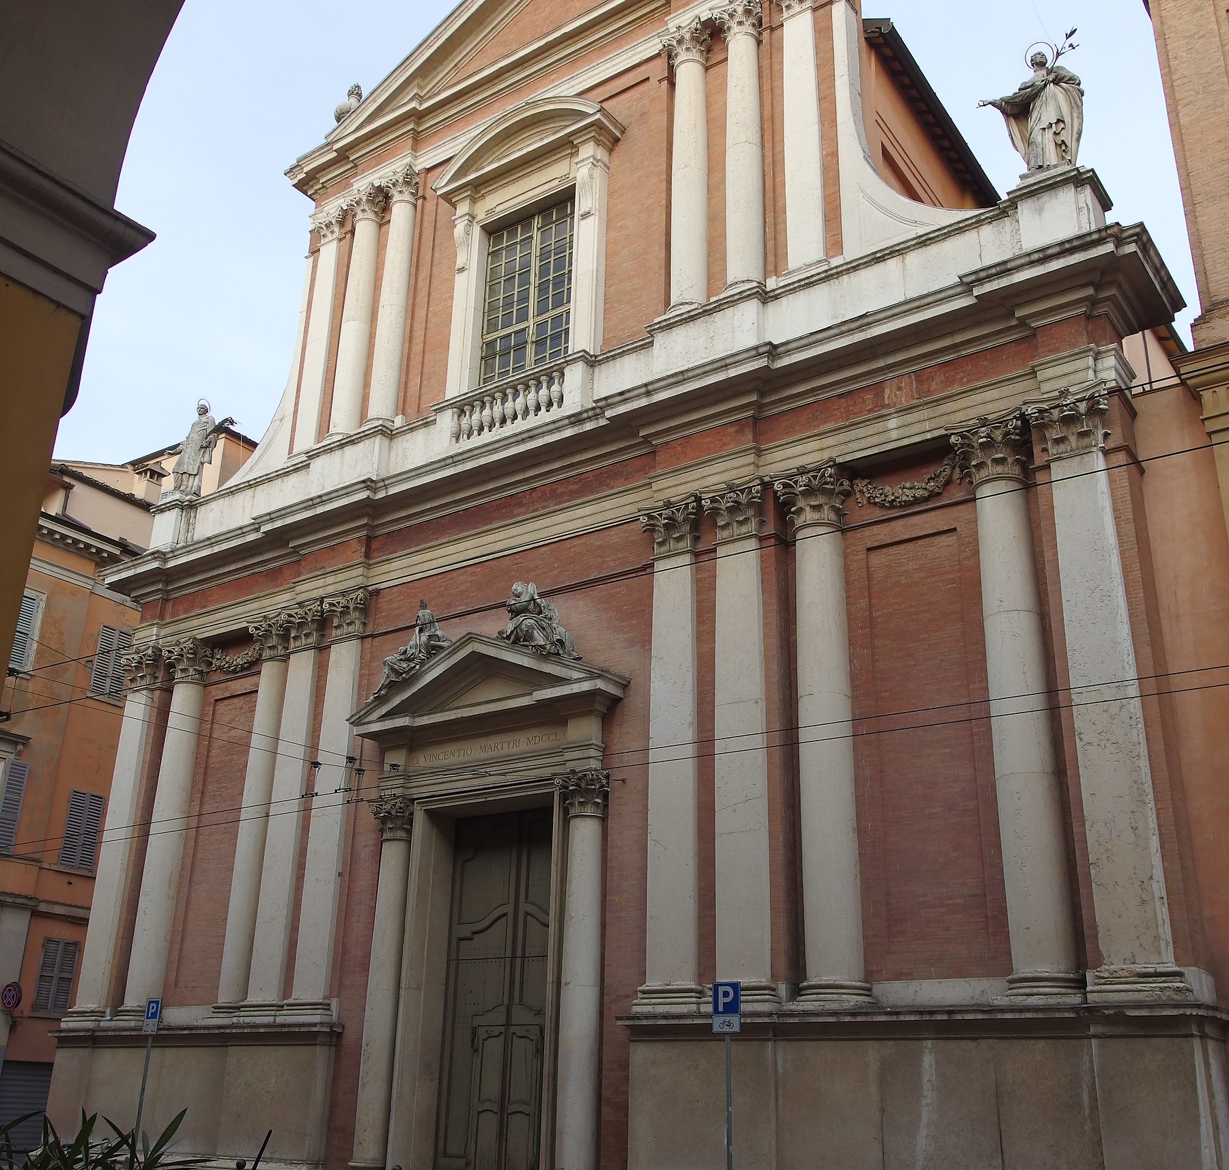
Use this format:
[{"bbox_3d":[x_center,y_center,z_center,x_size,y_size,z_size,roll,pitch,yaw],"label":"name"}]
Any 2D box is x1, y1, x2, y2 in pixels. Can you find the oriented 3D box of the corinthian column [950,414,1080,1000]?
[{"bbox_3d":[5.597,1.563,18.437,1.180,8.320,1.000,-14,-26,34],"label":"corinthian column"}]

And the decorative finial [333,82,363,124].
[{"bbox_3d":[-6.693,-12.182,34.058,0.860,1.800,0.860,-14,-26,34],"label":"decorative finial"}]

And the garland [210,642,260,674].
[{"bbox_3d":[-7.961,1.546,27.769,1.530,0.620,0.290,-14,-26,33],"label":"garland"}]

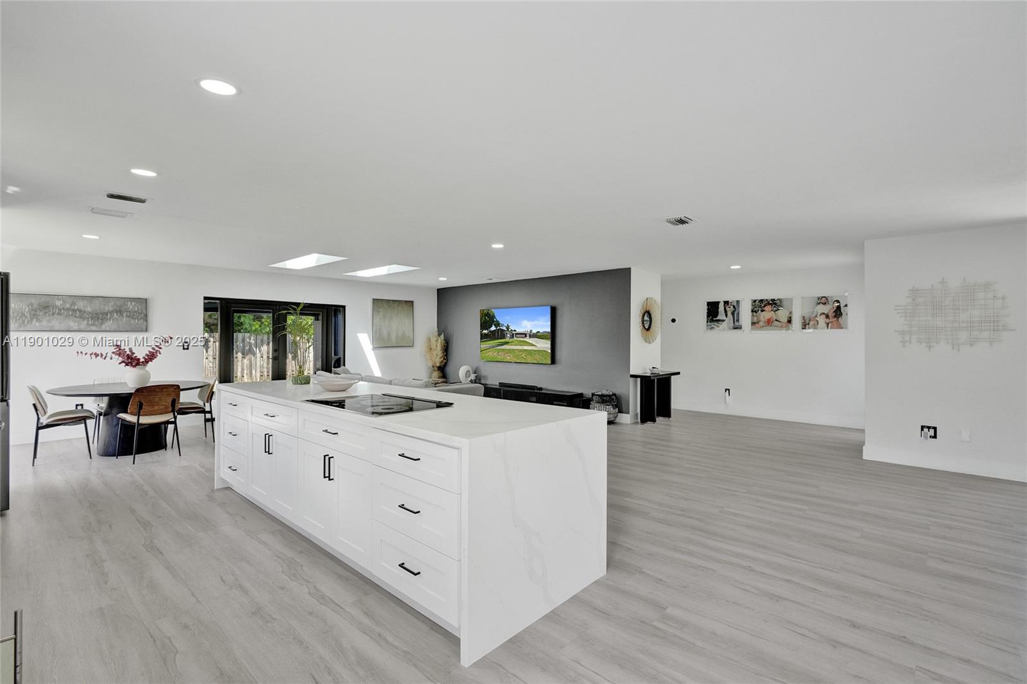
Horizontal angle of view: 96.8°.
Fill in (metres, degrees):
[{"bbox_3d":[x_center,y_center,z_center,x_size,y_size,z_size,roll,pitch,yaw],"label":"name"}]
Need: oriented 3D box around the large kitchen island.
[{"bbox_3d":[-1.048,0.847,3.325,3.304,0.919,1.061,0,0,42],"label":"large kitchen island"}]

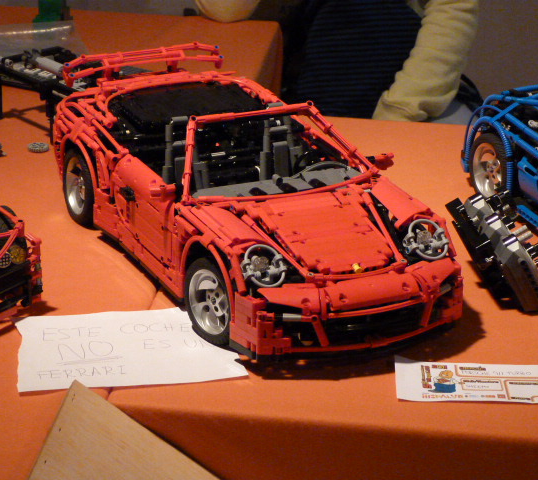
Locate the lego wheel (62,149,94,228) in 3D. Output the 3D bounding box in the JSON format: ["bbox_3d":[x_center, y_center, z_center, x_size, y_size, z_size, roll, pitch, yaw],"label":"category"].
[{"bbox_3d":[-0.185,-0.056,1.913,0.038,0.082,0.082,-9,23,-25],"label":"lego wheel"}]

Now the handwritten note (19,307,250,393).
[{"bbox_3d":[-0.129,0.093,1.630,0.198,0.006,0.151,-3,22,-11],"label":"handwritten note"}]

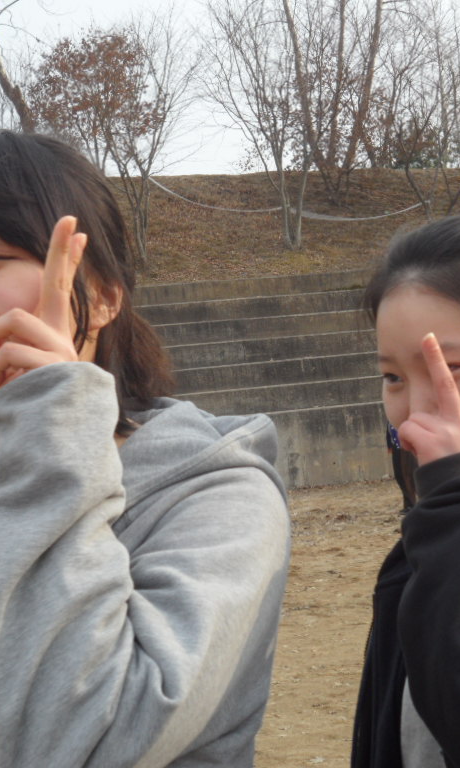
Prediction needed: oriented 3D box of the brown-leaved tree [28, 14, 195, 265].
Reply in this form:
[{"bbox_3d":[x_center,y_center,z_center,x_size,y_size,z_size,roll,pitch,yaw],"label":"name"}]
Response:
[{"bbox_3d":[-2.019,-4.335,22.300,3.000,4.450,2.800,-5,0,-5],"label":"brown-leaved tree"}]

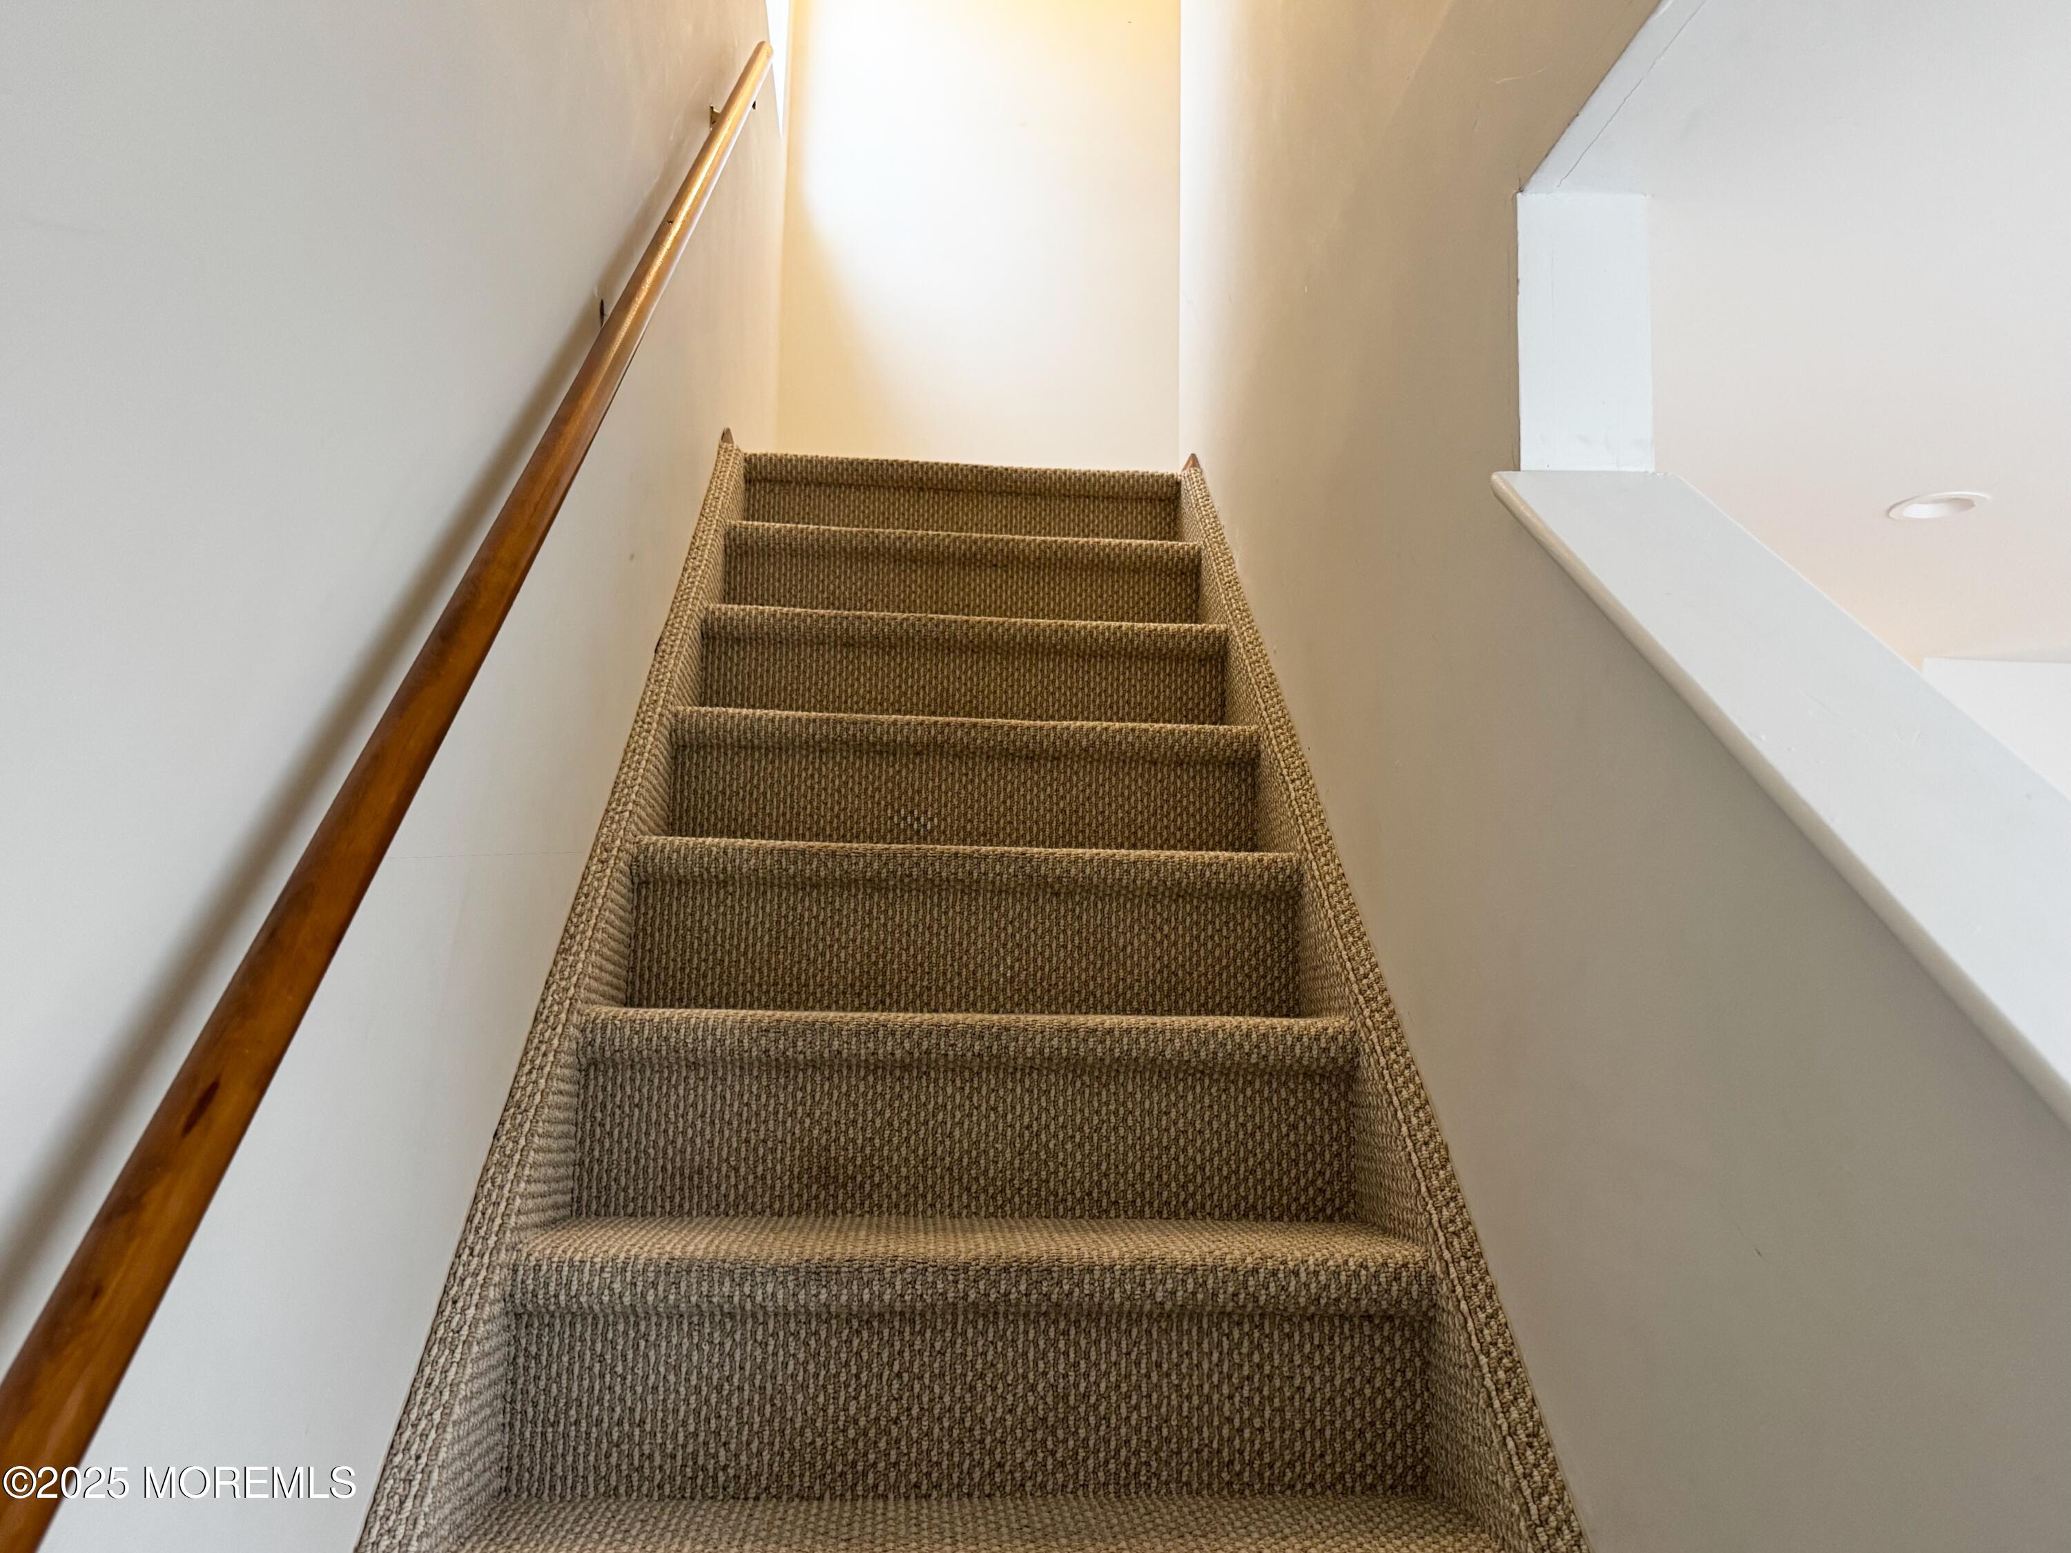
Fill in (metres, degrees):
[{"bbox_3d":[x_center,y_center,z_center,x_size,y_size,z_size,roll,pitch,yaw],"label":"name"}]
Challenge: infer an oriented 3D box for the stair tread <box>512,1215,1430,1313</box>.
[{"bbox_3d":[-0.060,0.486,1.442,0.850,0.046,0.251,2,-8,-4],"label":"stair tread"}]

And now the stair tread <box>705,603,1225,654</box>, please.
[{"bbox_3d":[-0.118,-0.222,2.457,0.850,0.046,0.251,2,-8,-4],"label":"stair tread"}]

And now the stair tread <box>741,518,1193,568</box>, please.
[{"bbox_3d":[-0.132,-0.399,2.710,0.850,0.046,0.251,2,-8,-4],"label":"stair tread"}]

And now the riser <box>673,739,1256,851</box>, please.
[{"bbox_3d":[-0.098,0.045,2.096,0.850,0.168,0.025,2,-8,-4],"label":"riser"}]

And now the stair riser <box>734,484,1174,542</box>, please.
[{"bbox_3d":[-0.141,-0.485,2.857,0.850,0.168,0.025,2,-8,-4],"label":"stair riser"}]

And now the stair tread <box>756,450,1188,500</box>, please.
[{"bbox_3d":[-0.146,-0.576,2.964,0.850,0.046,0.251,2,-8,-4],"label":"stair tread"}]

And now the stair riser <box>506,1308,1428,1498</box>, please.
[{"bbox_3d":[-0.054,0.576,1.335,0.850,0.168,0.025,2,-8,-4],"label":"stair riser"}]

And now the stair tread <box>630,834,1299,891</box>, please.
[{"bbox_3d":[-0.089,0.132,1.949,0.850,0.046,0.251,2,-8,-4],"label":"stair tread"}]

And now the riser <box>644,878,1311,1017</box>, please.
[{"bbox_3d":[-0.083,0.222,1.842,0.850,0.168,0.025,2,-8,-4],"label":"riser"}]

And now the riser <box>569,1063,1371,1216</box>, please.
[{"bbox_3d":[-0.069,0.399,1.589,0.850,0.168,0.025,2,-8,-4],"label":"riser"}]

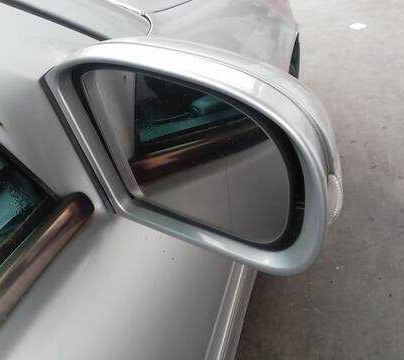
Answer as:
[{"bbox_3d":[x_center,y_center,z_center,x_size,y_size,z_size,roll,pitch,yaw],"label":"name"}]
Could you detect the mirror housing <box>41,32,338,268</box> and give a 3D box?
[{"bbox_3d":[0.016,-0.036,0.330,0.239,0.182,0.120,18,45,18],"label":"mirror housing"}]

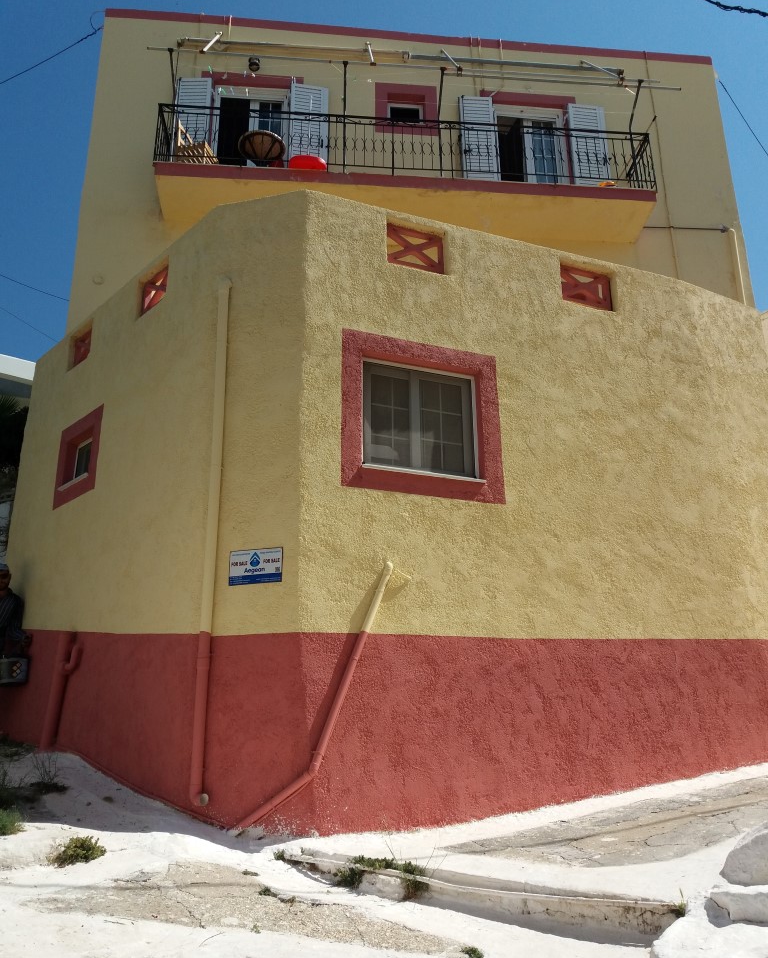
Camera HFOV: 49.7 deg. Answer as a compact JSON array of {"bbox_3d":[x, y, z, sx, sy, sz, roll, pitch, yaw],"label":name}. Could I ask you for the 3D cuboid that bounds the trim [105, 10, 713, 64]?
[{"bbox_3d":[0.566,-6.769,12.784,9.435,0.154,0.150,1,-19,-6],"label":"trim"}]

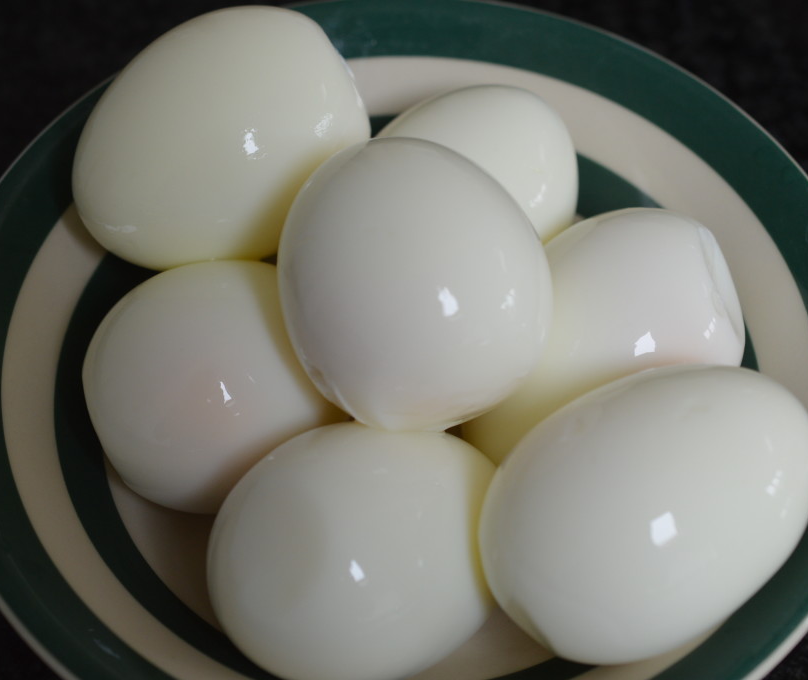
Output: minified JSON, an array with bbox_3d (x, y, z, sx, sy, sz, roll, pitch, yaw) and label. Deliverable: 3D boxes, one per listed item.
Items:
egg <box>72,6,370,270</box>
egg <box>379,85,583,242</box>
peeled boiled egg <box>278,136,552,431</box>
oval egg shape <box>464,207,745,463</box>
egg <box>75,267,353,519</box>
[{"bbox_3d":[-0.033,-0.036,0.311,0.058,0.043,0.043,-34,61,0],"label":"egg"},{"bbox_3d":[0.009,-0.024,0.325,0.056,0.042,0.042,-47,65,4],"label":"egg"},{"bbox_3d":[0.001,-0.009,0.271,0.043,0.043,0.056,-9,36,-7],"label":"peeled boiled egg"},{"bbox_3d":[0.035,0.002,0.304,0.059,0.044,0.044,-43,66,-7],"label":"oval egg shape"},{"bbox_3d":[-0.031,0.008,0.302,0.045,0.058,0.045,39,109,22],"label":"egg"}]

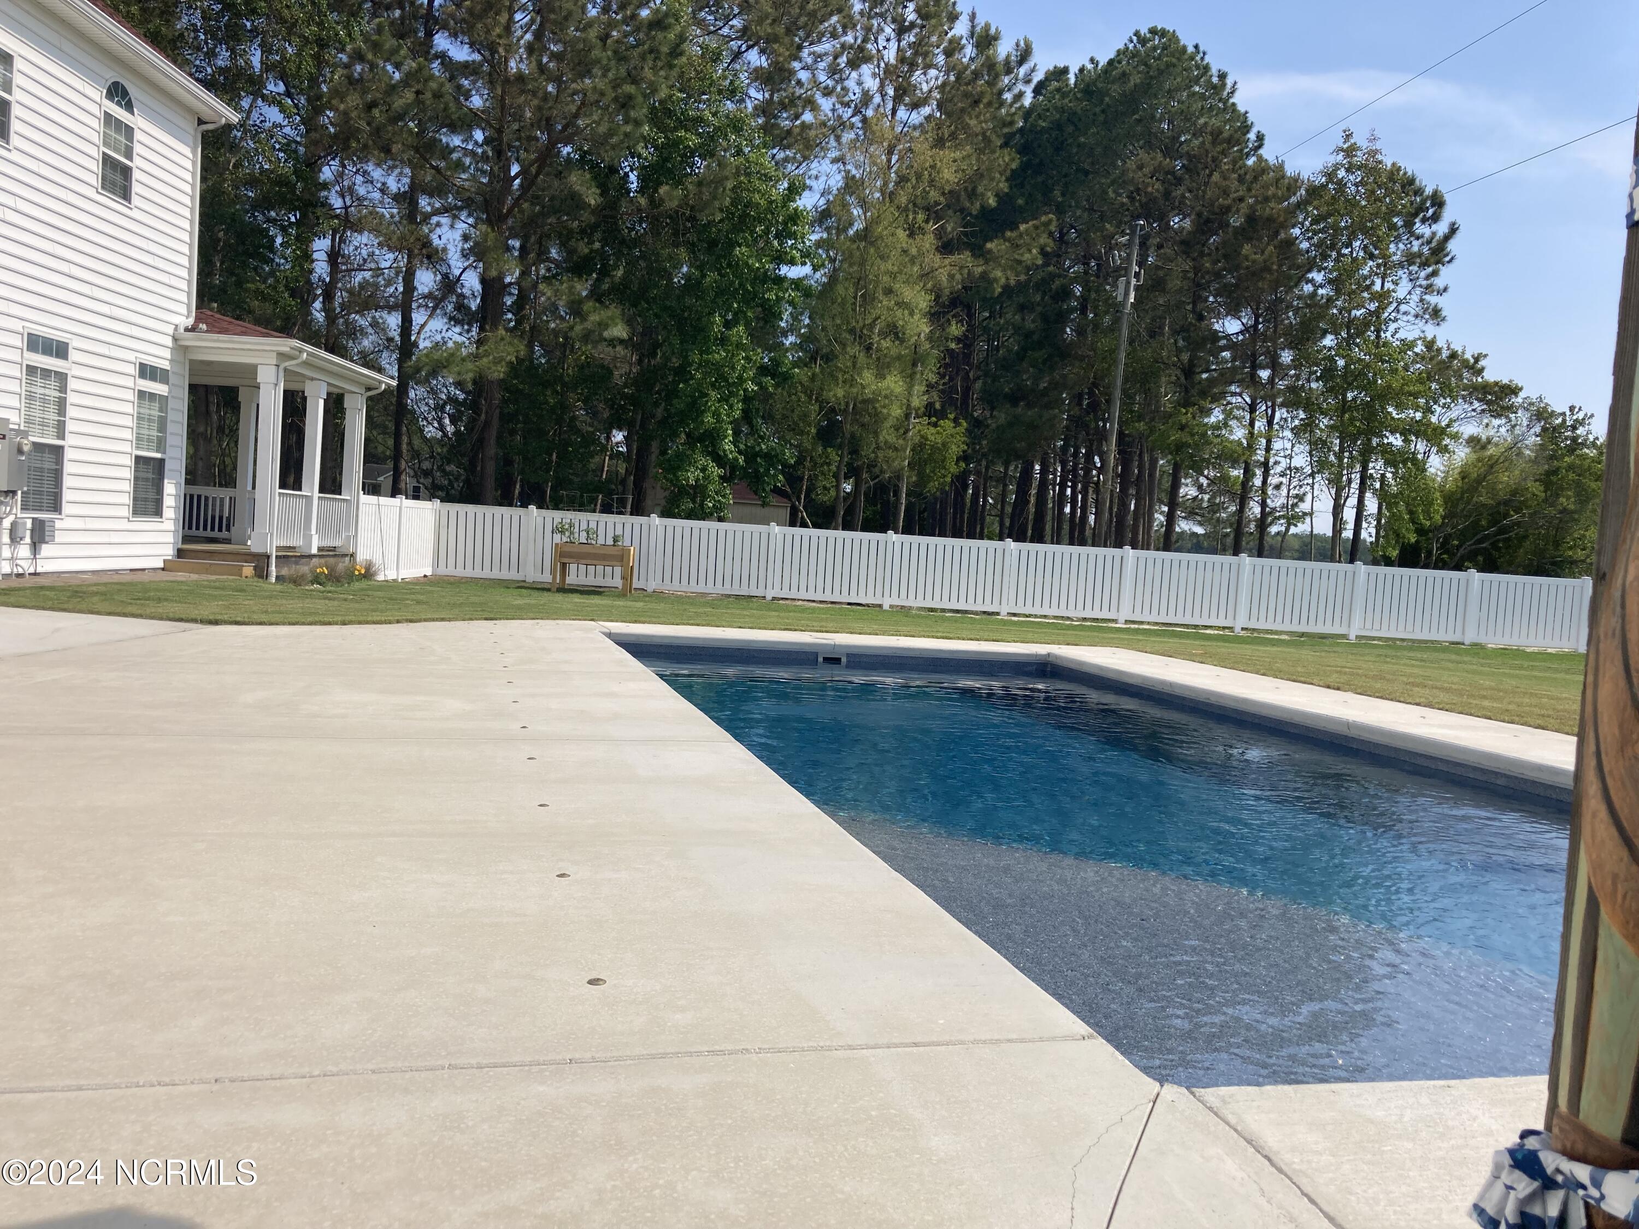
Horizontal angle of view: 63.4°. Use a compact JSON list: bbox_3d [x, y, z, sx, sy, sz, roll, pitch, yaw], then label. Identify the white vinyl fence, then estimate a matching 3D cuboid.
[{"bbox_3d":[4.196,-0.601,24.851,24.027,1.686,5.140,3,3,-2],"label":"white vinyl fence"}]

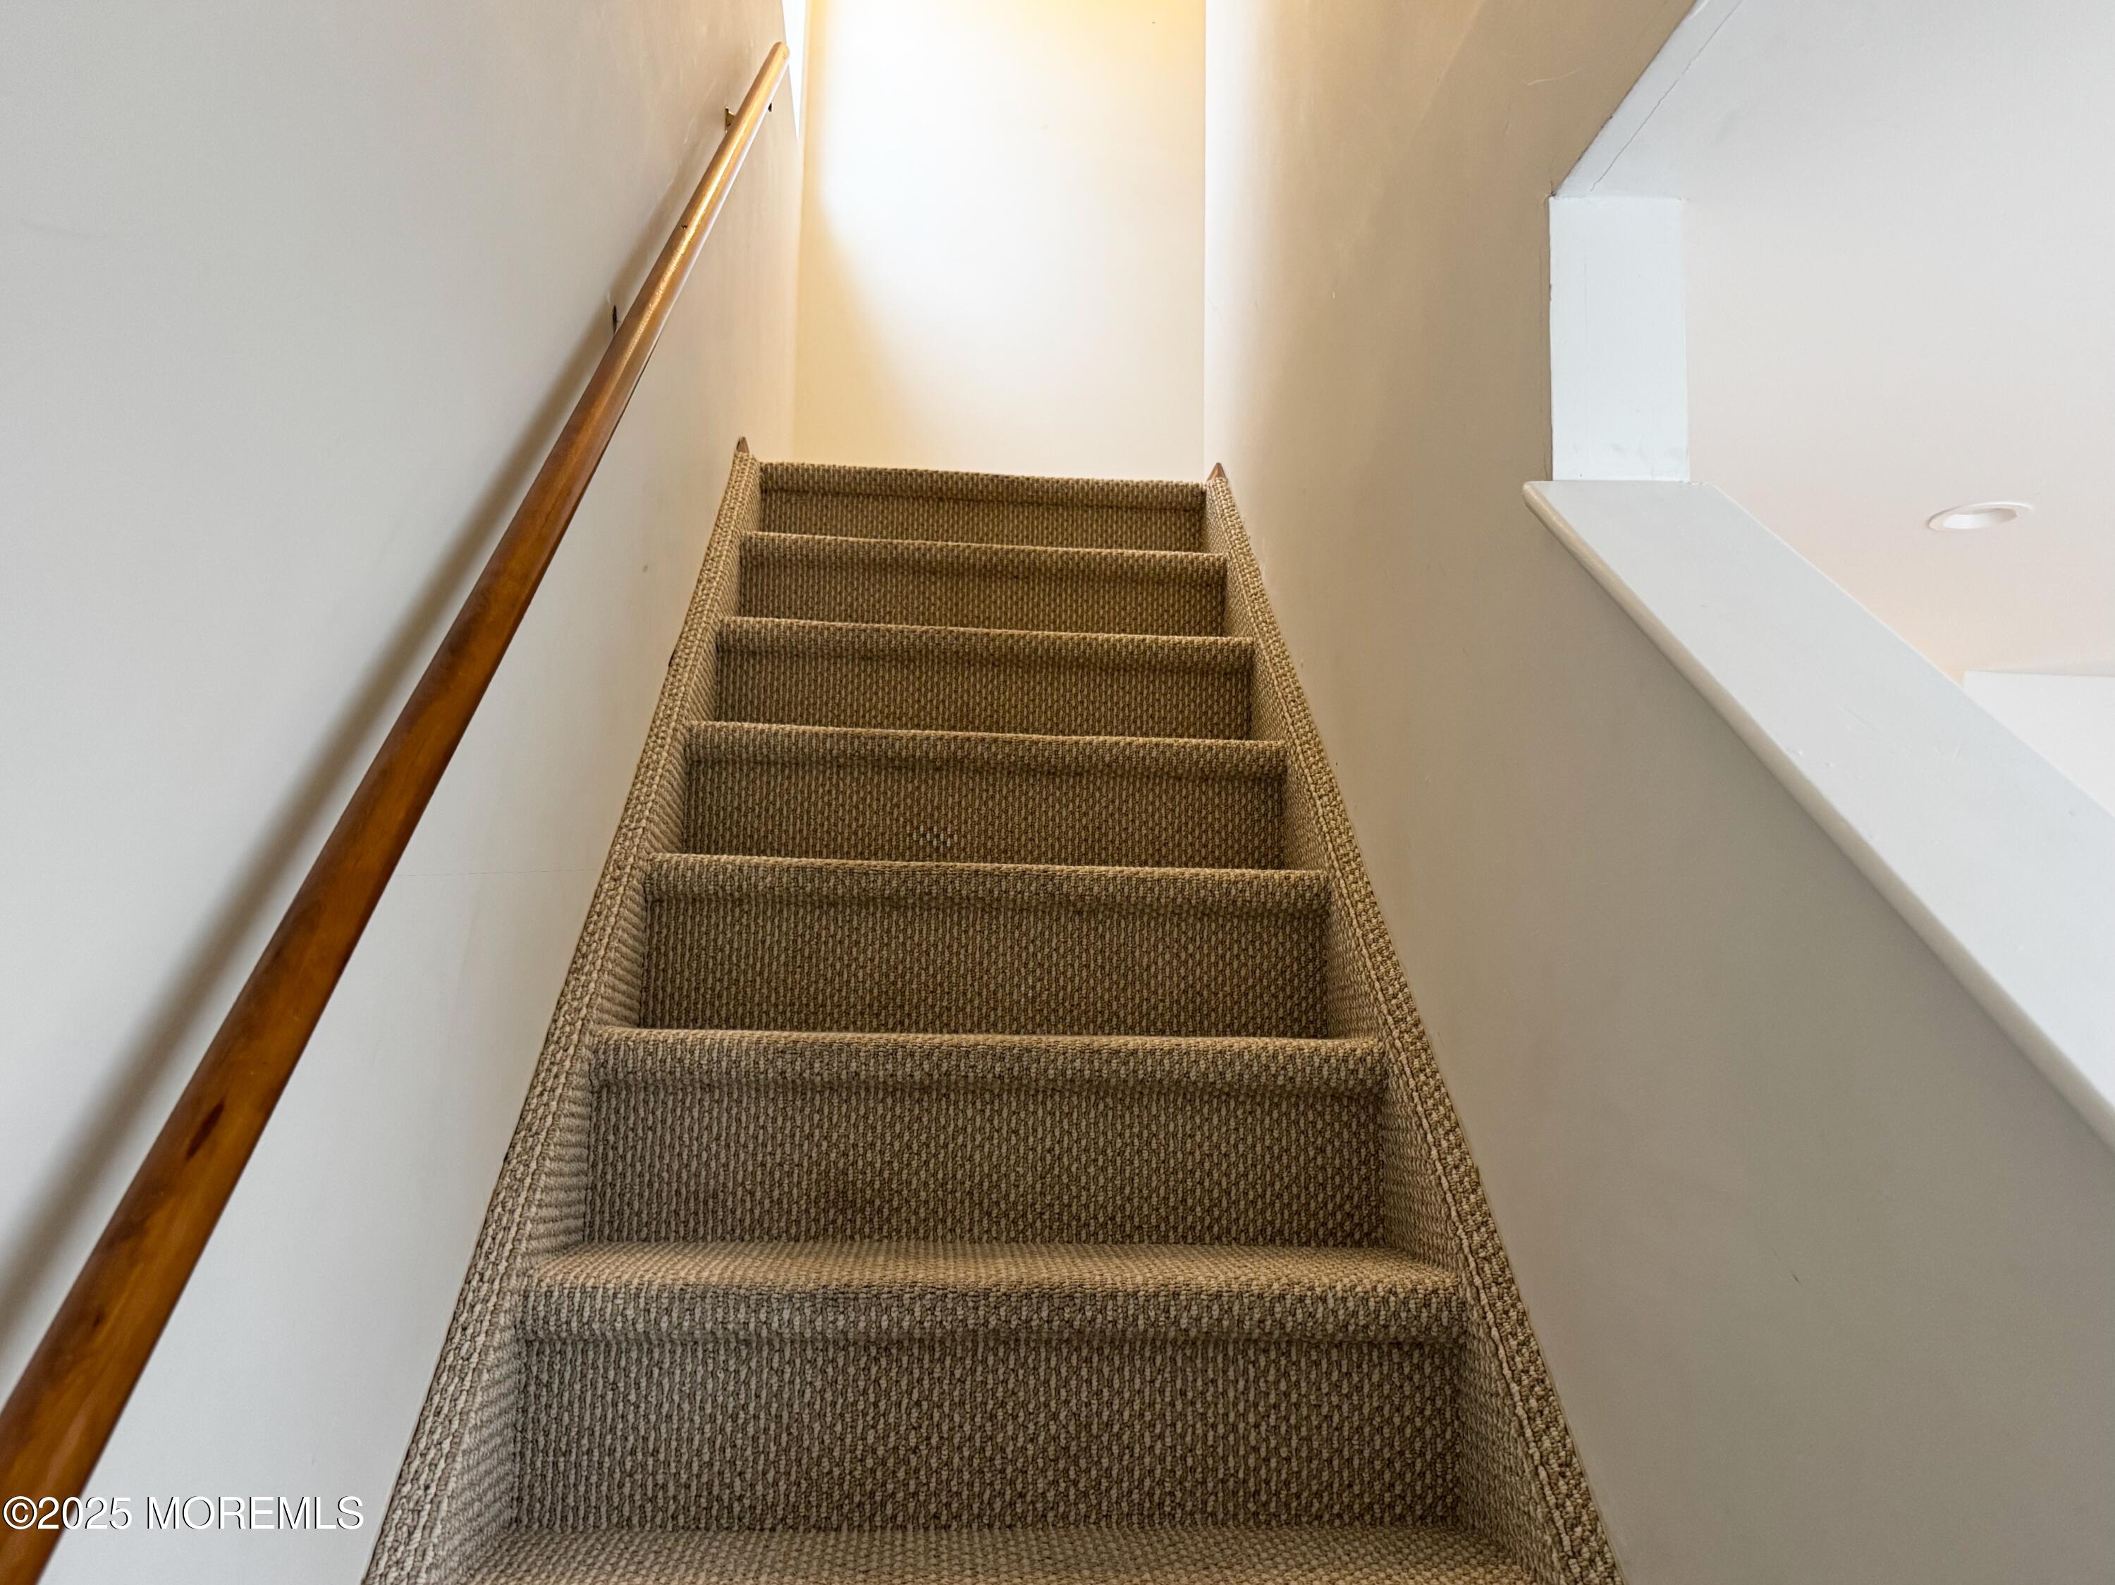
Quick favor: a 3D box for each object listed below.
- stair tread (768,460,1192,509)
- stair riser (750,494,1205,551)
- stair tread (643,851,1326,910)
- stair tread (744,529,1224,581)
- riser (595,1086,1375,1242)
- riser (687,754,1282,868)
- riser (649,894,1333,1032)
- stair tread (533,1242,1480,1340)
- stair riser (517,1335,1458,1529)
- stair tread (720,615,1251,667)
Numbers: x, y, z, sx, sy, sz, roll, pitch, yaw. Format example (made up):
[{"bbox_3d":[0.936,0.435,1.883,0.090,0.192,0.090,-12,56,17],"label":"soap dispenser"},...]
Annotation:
[{"bbox_3d":[-0.146,-0.576,2.964,0.850,0.046,0.251,2,-8,-4],"label":"stair tread"},{"bbox_3d":[-0.141,-0.485,2.857,0.850,0.168,0.025,2,-8,-4],"label":"stair riser"},{"bbox_3d":[-0.089,0.132,1.949,0.850,0.046,0.251,2,-8,-4],"label":"stair tread"},{"bbox_3d":[-0.132,-0.399,2.710,0.850,0.046,0.251,2,-8,-4],"label":"stair tread"},{"bbox_3d":[-0.069,0.399,1.589,0.850,0.168,0.025,2,-8,-4],"label":"riser"},{"bbox_3d":[-0.098,0.045,2.096,0.850,0.168,0.025,2,-8,-4],"label":"riser"},{"bbox_3d":[-0.083,0.222,1.842,0.850,0.168,0.025,2,-8,-4],"label":"riser"},{"bbox_3d":[-0.060,0.486,1.442,0.850,0.046,0.251,2,-8,-4],"label":"stair tread"},{"bbox_3d":[-0.054,0.576,1.335,0.850,0.168,0.025,2,-8,-4],"label":"stair riser"},{"bbox_3d":[-0.118,-0.222,2.457,0.850,0.046,0.251,2,-8,-4],"label":"stair tread"}]

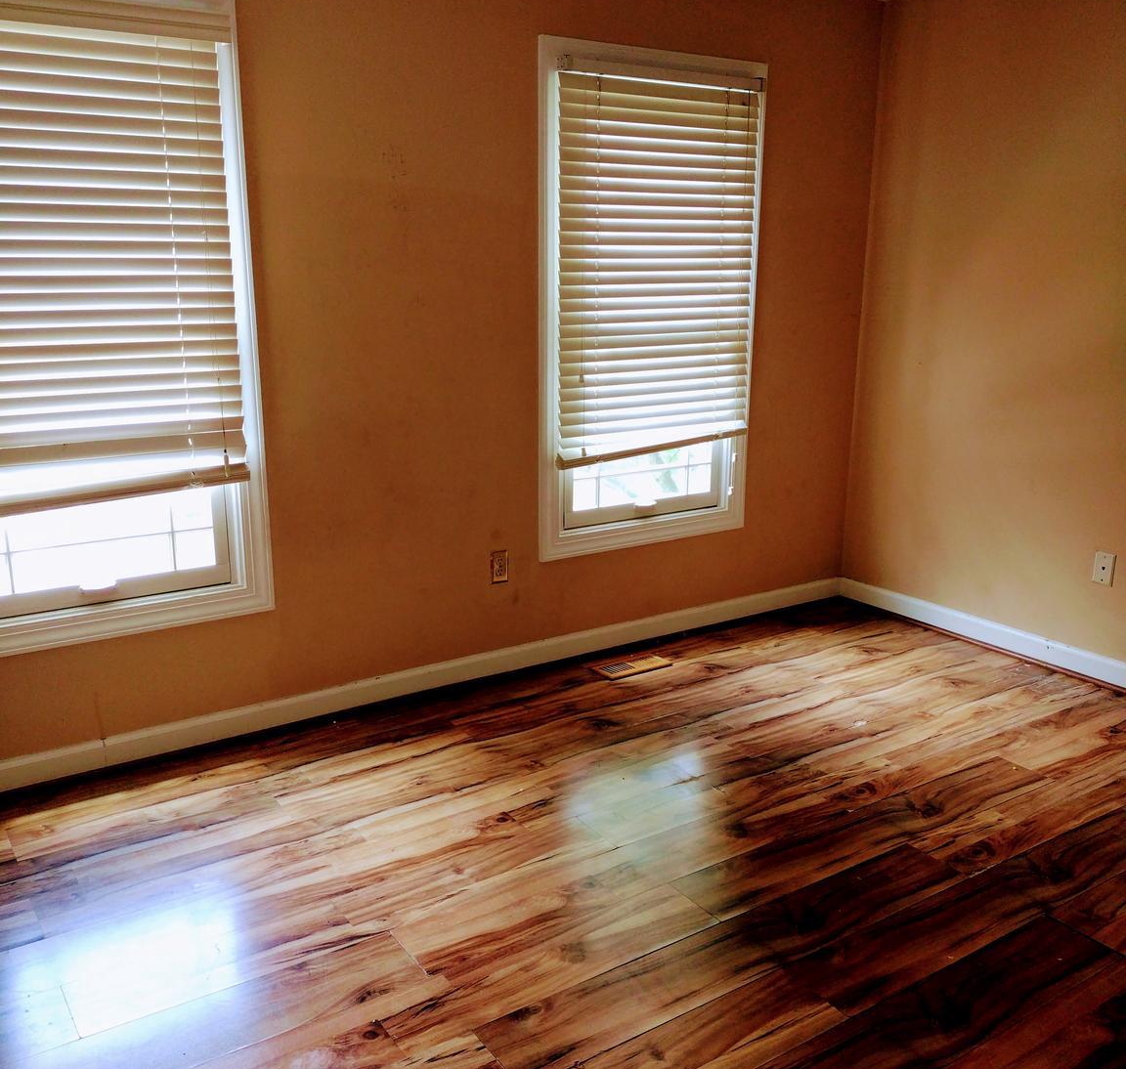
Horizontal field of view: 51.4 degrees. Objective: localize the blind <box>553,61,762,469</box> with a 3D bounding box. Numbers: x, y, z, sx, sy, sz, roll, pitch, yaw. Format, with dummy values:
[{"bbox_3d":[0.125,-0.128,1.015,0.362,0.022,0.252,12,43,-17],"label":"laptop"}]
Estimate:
[{"bbox_3d":[0.349,-0.935,4.131,0.865,1.325,0.058,-9,16,-34],"label":"blind"}]

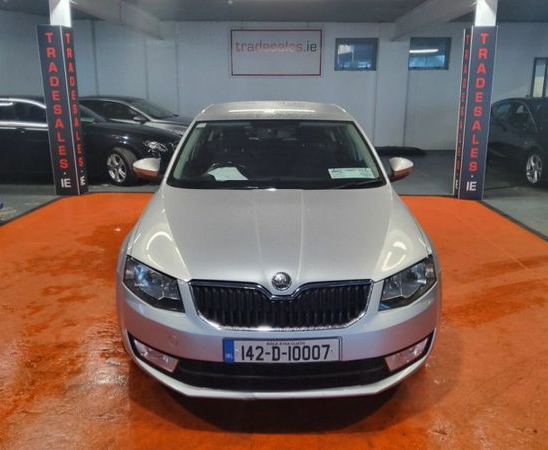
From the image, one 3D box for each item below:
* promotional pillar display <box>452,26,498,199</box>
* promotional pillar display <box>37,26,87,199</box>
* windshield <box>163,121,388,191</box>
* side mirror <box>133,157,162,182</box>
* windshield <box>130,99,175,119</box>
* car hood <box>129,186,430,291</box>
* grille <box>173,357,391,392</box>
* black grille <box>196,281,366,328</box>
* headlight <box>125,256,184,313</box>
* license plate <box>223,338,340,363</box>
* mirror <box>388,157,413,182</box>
[{"bbox_3d":[3.008,-1.631,6.760,0.360,2.470,0.360,-1,15,2],"label":"promotional pillar display"},{"bbox_3d":[-3.270,-1.712,6.989,0.360,2.480,0.360,0,15,2],"label":"promotional pillar display"},{"bbox_3d":[0.027,-0.517,3.198,1.496,0.120,0.846,-1,49,-1],"label":"windshield"},{"bbox_3d":[-0.917,-0.399,3.260,0.210,0.165,0.130,-1,15,-1],"label":"side mirror"},{"bbox_3d":[-2.718,-2.563,10.000,0.750,0.140,1.380,34,16,-2],"label":"windshield"},{"bbox_3d":[0.030,0.023,2.488,1.581,0.173,1.154,-1,22,-1],"label":"car hood"},{"bbox_3d":[0.035,0.684,2.116,1.020,0.165,0.140,-1,15,-1],"label":"grille"},{"bbox_3d":[0.033,0.361,2.030,0.820,0.225,0.130,-1,5,-1],"label":"black grille"},{"bbox_3d":[-0.588,0.284,2.218,0.403,0.181,0.202,3,15,14],"label":"headlight"},{"bbox_3d":[0.035,0.556,2.005,0.525,0.112,0.020,-1,10,-1],"label":"license plate"},{"bbox_3d":[0.926,-0.407,3.290,0.210,0.165,0.130,-1,15,-1],"label":"mirror"}]

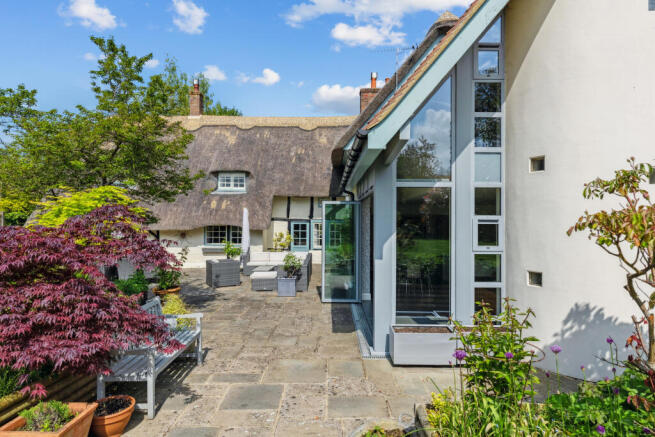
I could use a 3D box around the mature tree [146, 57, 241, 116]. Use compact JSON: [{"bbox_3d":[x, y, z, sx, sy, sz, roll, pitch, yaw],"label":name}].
[{"bbox_3d":[-9.000,-4.300,27.000,7.000,12.500,6.500,0,0,0],"label":"mature tree"}]

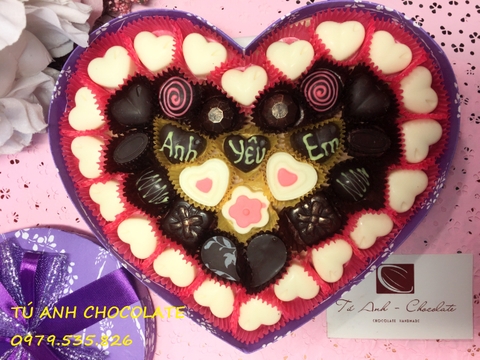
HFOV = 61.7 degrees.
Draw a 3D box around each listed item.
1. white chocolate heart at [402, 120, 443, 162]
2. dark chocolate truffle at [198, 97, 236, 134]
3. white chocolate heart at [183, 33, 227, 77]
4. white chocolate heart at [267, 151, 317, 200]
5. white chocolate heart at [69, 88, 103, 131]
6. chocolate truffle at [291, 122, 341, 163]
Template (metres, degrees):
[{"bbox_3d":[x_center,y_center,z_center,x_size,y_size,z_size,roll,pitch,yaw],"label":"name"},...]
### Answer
[{"bbox_3d":[0.104,-0.024,0.238,0.025,0.014,0.028,33,89,1],"label":"white chocolate heart"},{"bbox_3d":[-0.014,-0.039,0.245,0.022,0.018,0.022,0,93,5],"label":"dark chocolate truffle"},{"bbox_3d":[-0.021,-0.075,0.243,0.027,0.014,0.026,18,95,3],"label":"white chocolate heart"},{"bbox_3d":[0.030,-0.002,0.238,0.030,0.014,0.026,28,89,1],"label":"white chocolate heart"},{"bbox_3d":[-0.098,-0.045,0.257,0.025,0.013,0.028,20,98,4],"label":"white chocolate heart"},{"bbox_3d":[0.046,-0.022,0.241,0.029,0.015,0.026,-9,93,5],"label":"chocolate truffle"}]

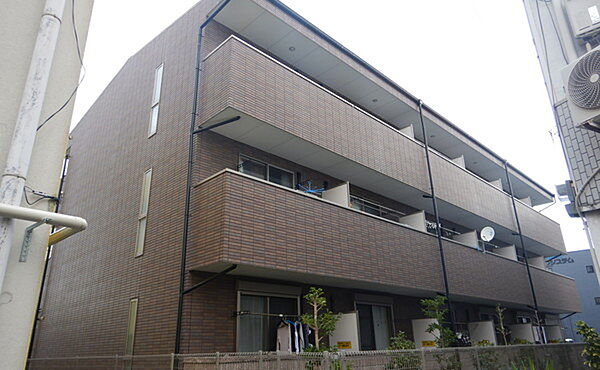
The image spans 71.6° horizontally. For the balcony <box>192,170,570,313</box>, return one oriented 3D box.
[{"bbox_3d":[5.634,2.967,13.366,19.958,1.502,0.979,18,-29,-41],"label":"balcony"}]

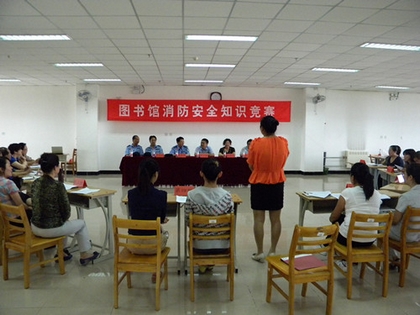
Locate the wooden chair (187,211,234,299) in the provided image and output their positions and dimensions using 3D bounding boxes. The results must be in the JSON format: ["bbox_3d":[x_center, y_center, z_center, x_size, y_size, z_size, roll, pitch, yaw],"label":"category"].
[{"bbox_3d":[0.006,0.846,3.090,0.403,0.806,0.479,0,4,-2],"label":"wooden chair"}]

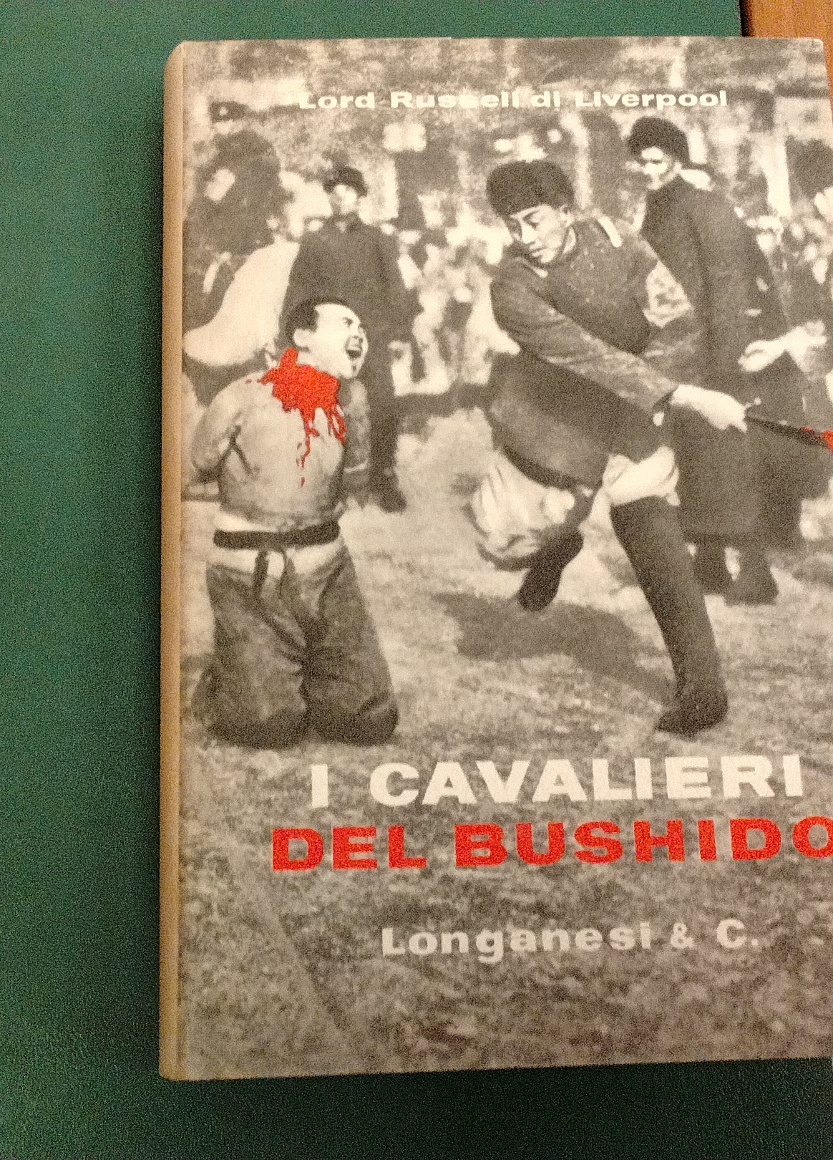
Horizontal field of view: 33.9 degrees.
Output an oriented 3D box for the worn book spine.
[{"bbox_3d":[-0.047,-0.009,0.267,0.006,0.025,0.200,-2,77,-2],"label":"worn book spine"}]

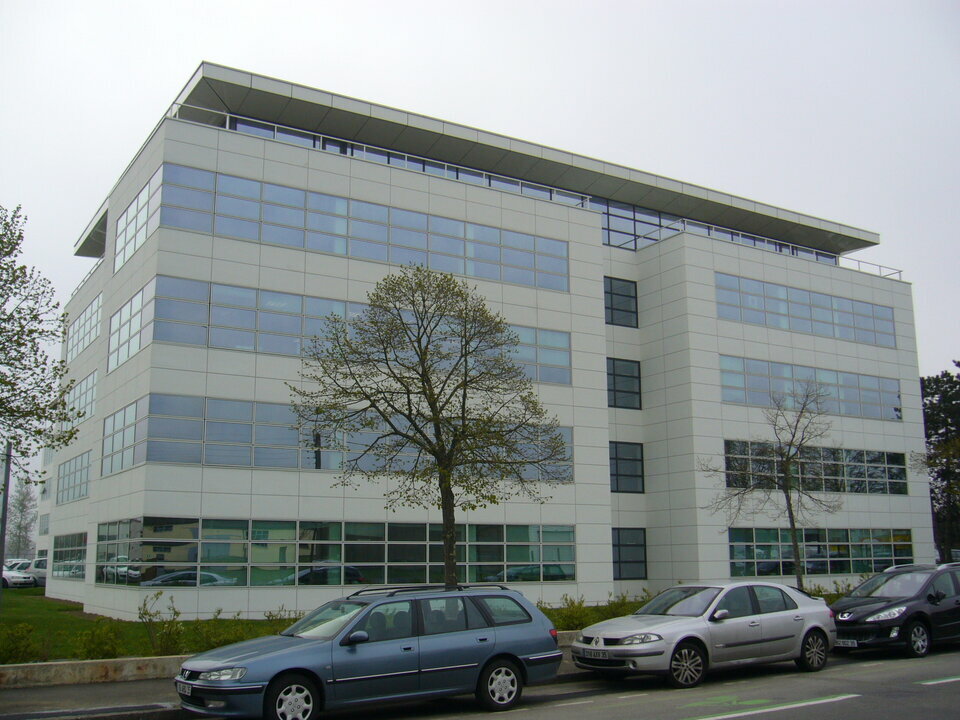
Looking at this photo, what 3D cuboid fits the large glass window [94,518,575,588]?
[{"bbox_3d":[-4.293,6.148,30.697,14.034,1.798,5.801,7,-14,-31],"label":"large glass window"}]

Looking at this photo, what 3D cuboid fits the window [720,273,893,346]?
[{"bbox_3d":[14.145,-1.985,41.388,11.190,1.919,0.150,7,-13,-31],"label":"window"}]

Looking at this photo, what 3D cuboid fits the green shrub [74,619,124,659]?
[{"bbox_3d":[-5.417,3.979,13.817,0.680,0.640,0.650,0,-12,0],"label":"green shrub"}]

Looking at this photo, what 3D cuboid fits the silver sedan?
[{"bbox_3d":[3.559,4.186,15.162,4.580,1.430,1.780,7,-14,-34],"label":"silver sedan"}]

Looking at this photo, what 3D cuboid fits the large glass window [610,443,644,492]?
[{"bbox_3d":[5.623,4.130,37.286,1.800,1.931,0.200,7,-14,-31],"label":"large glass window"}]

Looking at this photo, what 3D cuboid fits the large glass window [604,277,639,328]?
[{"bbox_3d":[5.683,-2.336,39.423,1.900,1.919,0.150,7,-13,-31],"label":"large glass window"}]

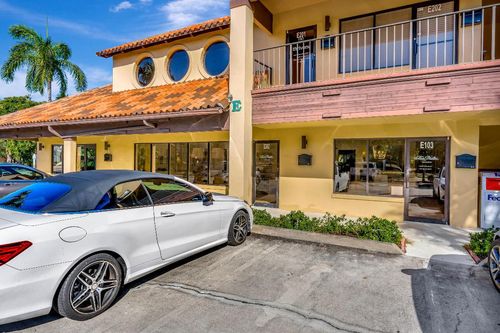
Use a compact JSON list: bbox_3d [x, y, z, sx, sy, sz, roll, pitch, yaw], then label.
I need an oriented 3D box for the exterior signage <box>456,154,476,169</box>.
[{"bbox_3d":[5.040,-0.115,6.786,0.379,0.329,0.060,1,1,29],"label":"exterior signage"}]

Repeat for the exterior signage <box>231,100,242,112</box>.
[{"bbox_3d":[-0.362,-1.605,7.779,0.290,0.309,0.040,1,1,29],"label":"exterior signage"}]

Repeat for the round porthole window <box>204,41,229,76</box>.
[{"bbox_3d":[-1.174,-3.821,10.374,1.185,1.185,0.140,1,1,29],"label":"round porthole window"}]

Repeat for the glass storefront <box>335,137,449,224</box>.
[{"bbox_3d":[3.595,0.315,7.629,2.719,2.110,0.130,1,1,29],"label":"glass storefront"}]

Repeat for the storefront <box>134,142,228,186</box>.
[{"bbox_3d":[-2.729,-0.110,11.063,4.760,1.550,0.130,1,1,29],"label":"storefront"}]

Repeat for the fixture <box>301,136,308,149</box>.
[{"bbox_3d":[1.605,-0.715,8.585,0.130,0.380,0.165,1,1,29],"label":"fixture"}]

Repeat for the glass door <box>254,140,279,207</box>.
[{"bbox_3d":[0.519,0.242,9.301,0.949,2.090,0.130,1,1,29],"label":"glass door"}]

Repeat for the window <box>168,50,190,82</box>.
[{"bbox_3d":[-2.750,-3.858,11.231,1.170,1.170,0.140,1,1,29],"label":"window"}]

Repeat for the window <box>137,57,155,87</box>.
[{"bbox_3d":[-4.295,-3.901,12.070,1.153,1.153,0.140,1,1,29],"label":"window"}]

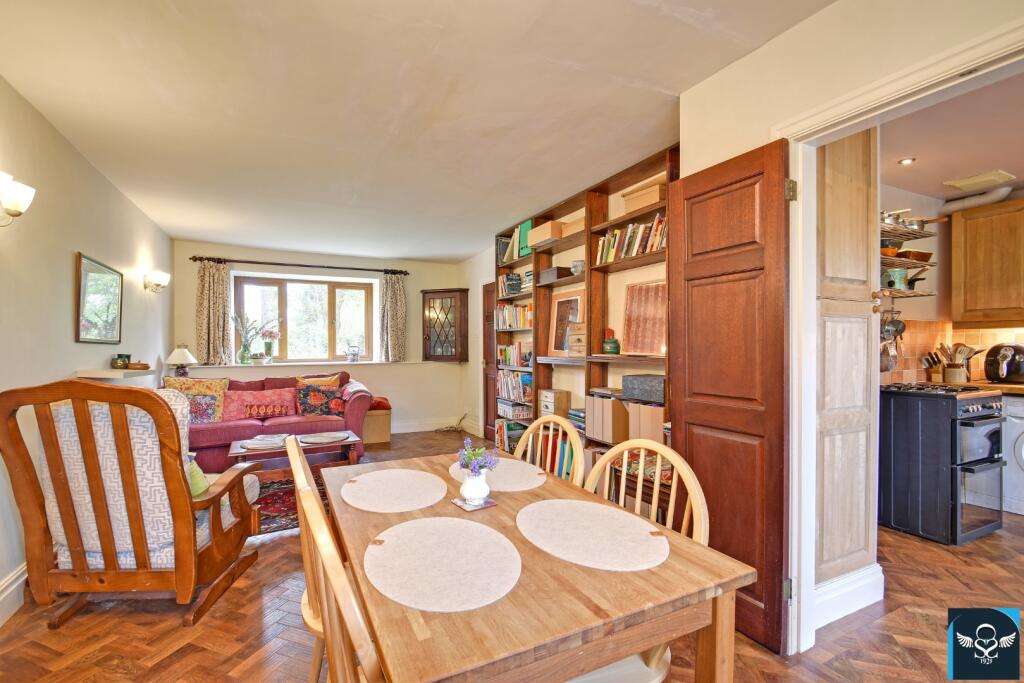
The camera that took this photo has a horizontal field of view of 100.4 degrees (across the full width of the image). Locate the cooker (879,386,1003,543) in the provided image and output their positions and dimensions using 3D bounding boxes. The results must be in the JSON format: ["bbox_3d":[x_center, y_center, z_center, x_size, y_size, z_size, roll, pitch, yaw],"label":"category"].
[{"bbox_3d":[2.790,0.750,2.915,0.600,0.920,0.630,0,0,-27],"label":"cooker"}]

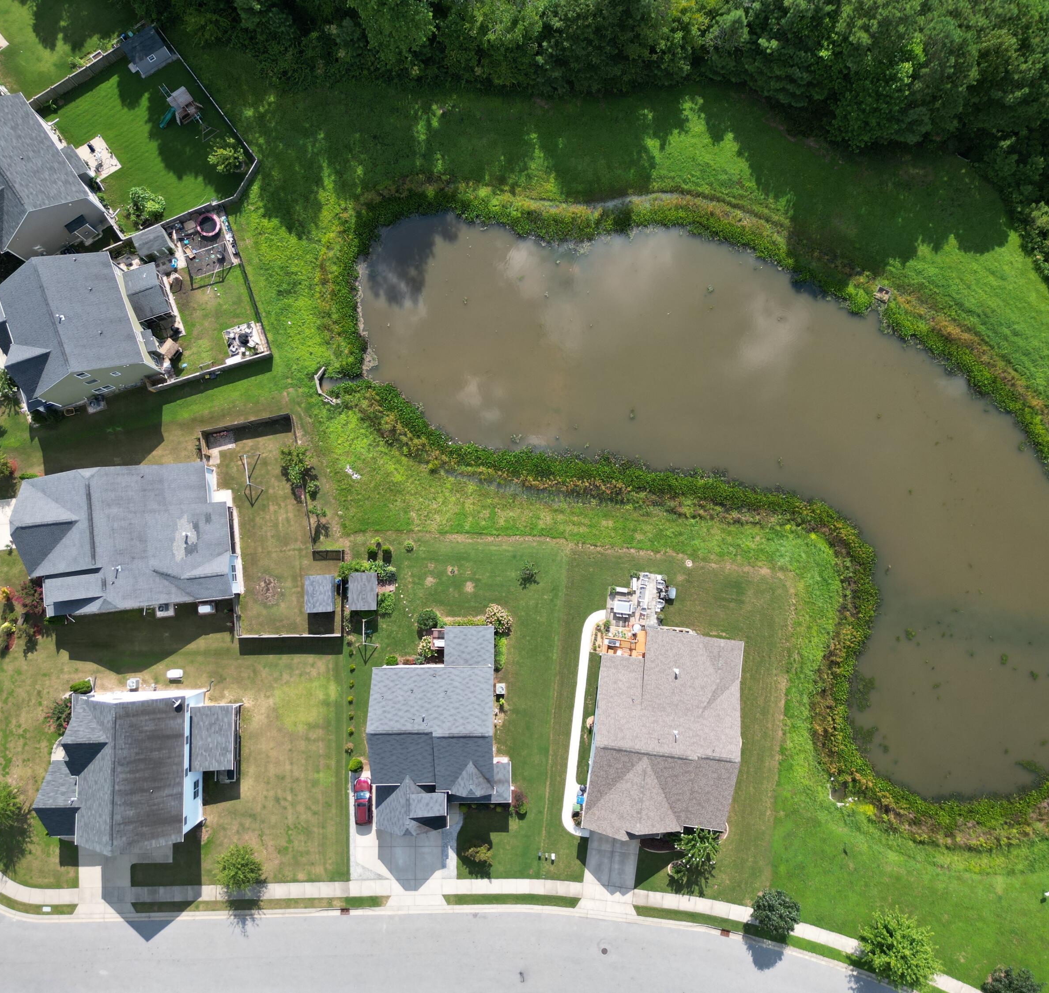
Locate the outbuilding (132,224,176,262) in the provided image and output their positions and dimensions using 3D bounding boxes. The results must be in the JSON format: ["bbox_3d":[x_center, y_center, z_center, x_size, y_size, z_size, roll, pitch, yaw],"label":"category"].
[{"bbox_3d":[-39.385,-26.840,97.477,3.250,2.700,2.350,-25,86,-2],"label":"outbuilding"}]

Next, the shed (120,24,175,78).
[{"bbox_3d":[-40.840,-48.147,99.043,3.730,2.900,2.650,-31,86,-2],"label":"shed"}]

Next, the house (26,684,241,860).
[{"bbox_3d":[-38.037,26.387,89.349,17.900,10.600,13.800,-1,86,0],"label":"house"}]

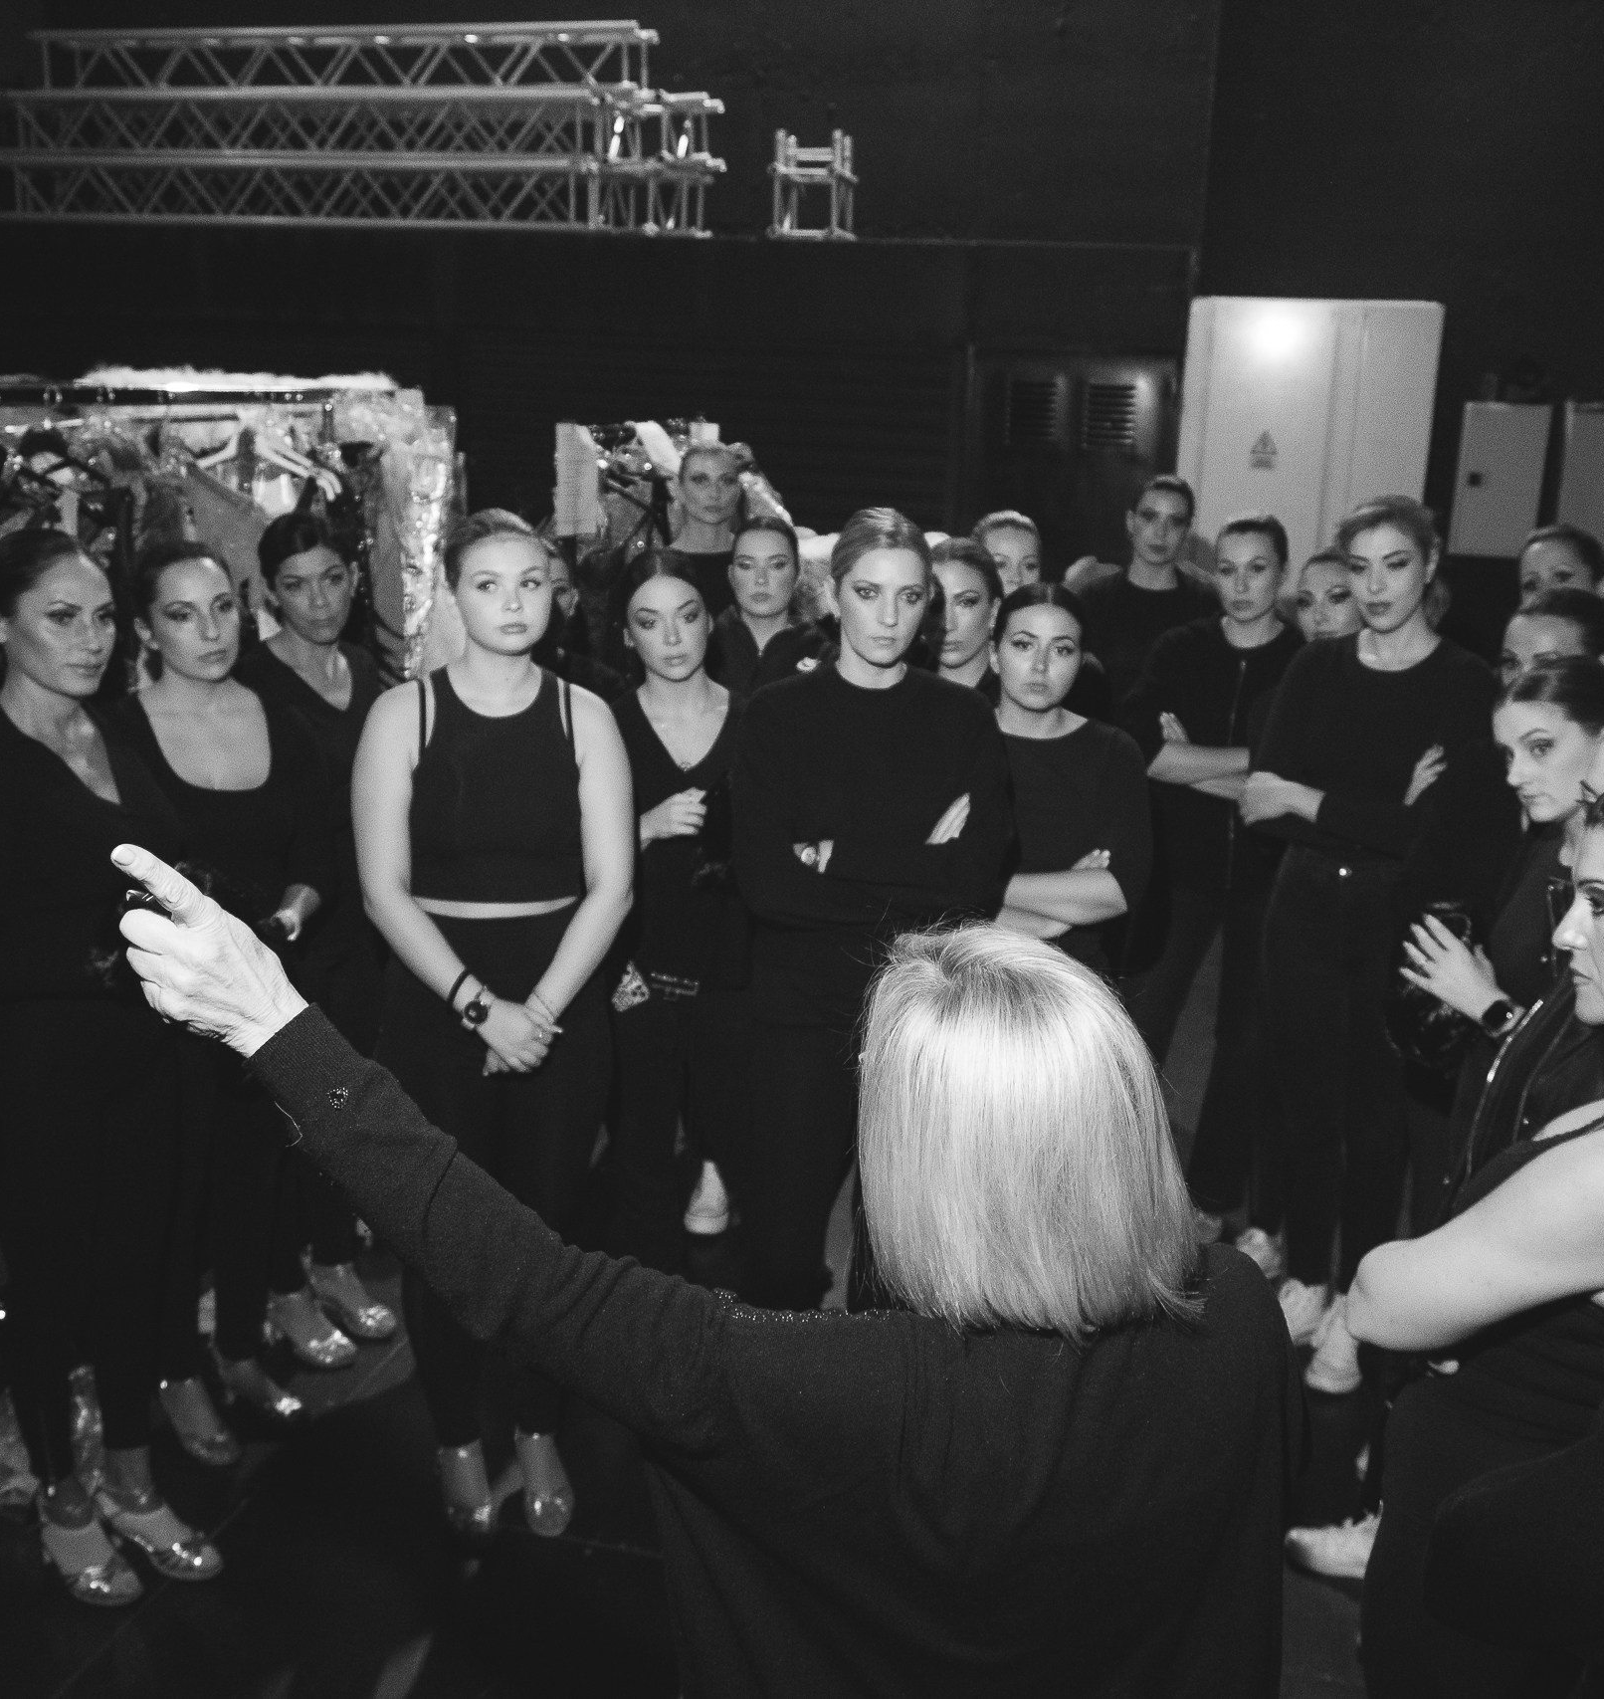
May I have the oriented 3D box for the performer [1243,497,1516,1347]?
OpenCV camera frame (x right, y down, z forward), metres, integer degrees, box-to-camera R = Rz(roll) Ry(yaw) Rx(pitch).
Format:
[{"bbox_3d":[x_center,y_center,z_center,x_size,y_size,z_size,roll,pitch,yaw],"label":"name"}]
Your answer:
[{"bbox_3d":[1.091,0.200,3.803,0.470,1.781,0.340,6,15,15],"label":"performer"}]

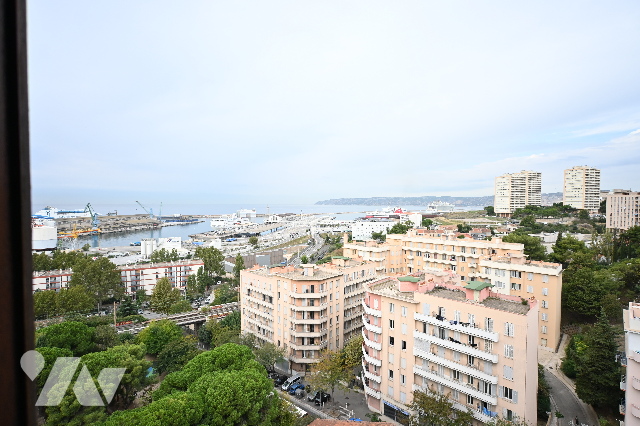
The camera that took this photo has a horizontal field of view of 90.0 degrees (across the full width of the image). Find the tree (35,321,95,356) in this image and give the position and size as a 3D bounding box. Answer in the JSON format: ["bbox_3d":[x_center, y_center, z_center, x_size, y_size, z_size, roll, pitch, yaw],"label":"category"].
[{"bbox_3d":[-63.035,31.957,79.070,11.884,10.629,11.884,-1,2,-39],"label":"tree"}]

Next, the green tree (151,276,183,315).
[{"bbox_3d":[-61.390,32.960,127.660,11.500,14.900,11.500,-1,2,-26],"label":"green tree"}]

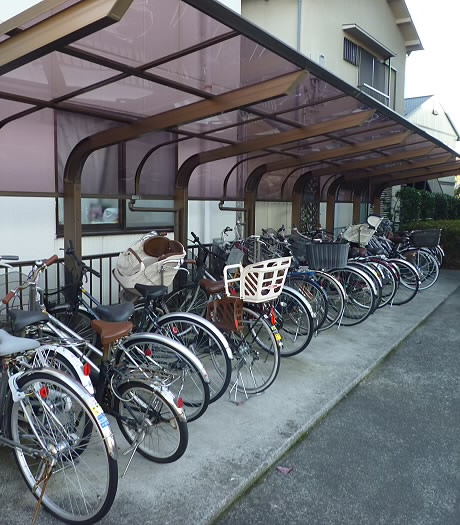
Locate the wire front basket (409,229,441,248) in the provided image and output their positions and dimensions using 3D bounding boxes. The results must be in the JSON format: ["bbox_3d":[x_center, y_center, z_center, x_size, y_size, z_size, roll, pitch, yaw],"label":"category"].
[{"bbox_3d":[3.237,-0.396,8.348,0.400,0.260,0.310,6,9,37],"label":"wire front basket"}]

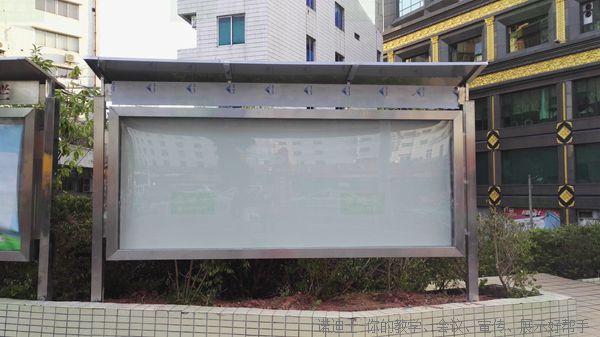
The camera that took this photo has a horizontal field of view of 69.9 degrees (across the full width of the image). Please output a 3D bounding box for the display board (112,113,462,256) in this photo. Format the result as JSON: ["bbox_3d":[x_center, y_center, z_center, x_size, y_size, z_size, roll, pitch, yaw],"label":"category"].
[{"bbox_3d":[-0.094,0.129,3.750,2.919,1.140,0.040,0,-2,-2],"label":"display board"}]

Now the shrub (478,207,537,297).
[{"bbox_3d":[1.915,0.755,3.982,0.480,0.810,0.480,0,-2,-2],"label":"shrub"}]

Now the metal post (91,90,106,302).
[{"bbox_3d":[-1.717,0.261,3.679,0.085,1.743,0.055,0,-2,-2],"label":"metal post"}]

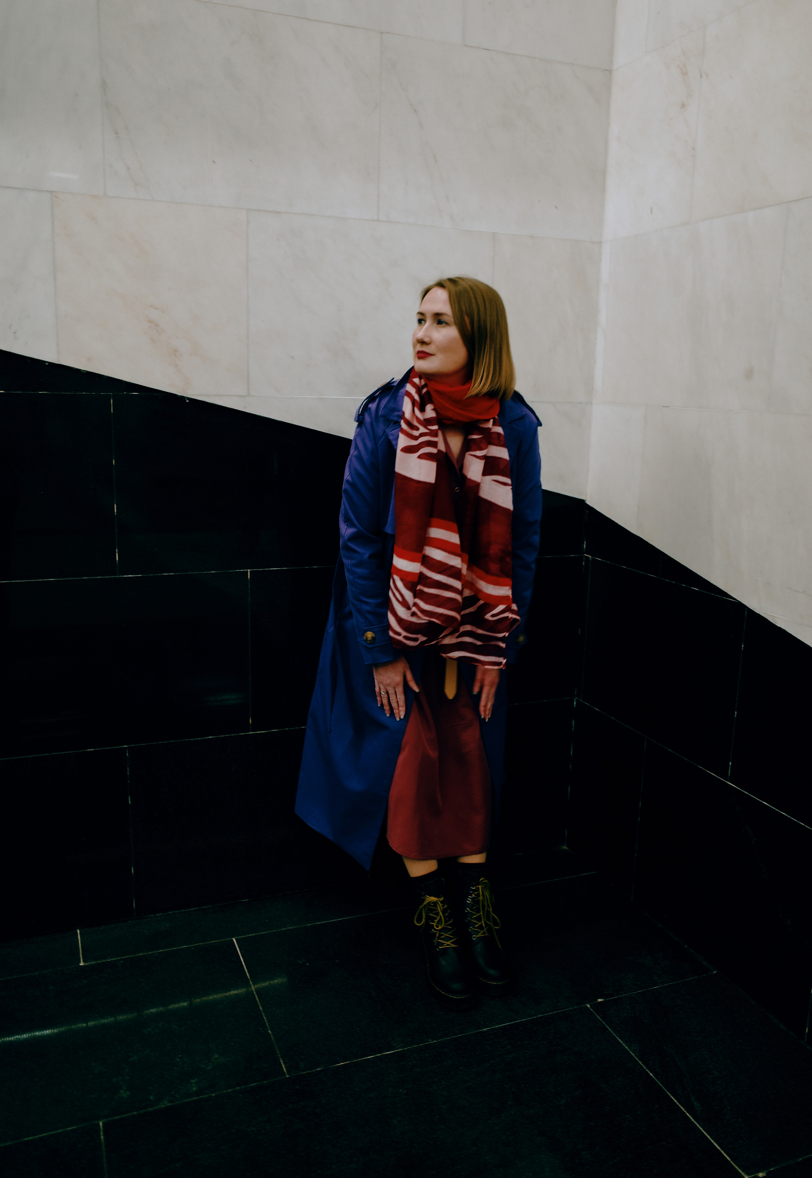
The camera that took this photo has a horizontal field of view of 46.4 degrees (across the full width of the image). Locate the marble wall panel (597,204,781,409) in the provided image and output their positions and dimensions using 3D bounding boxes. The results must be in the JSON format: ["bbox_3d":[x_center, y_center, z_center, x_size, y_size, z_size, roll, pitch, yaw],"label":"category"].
[{"bbox_3d":[0.709,-0.697,2.439,0.025,0.453,0.696,-4,13,-23],"label":"marble wall panel"}]

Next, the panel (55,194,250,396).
[{"bbox_3d":[-0.613,-0.706,2.317,0.454,0.453,0.025,-3,13,-21],"label":"panel"}]

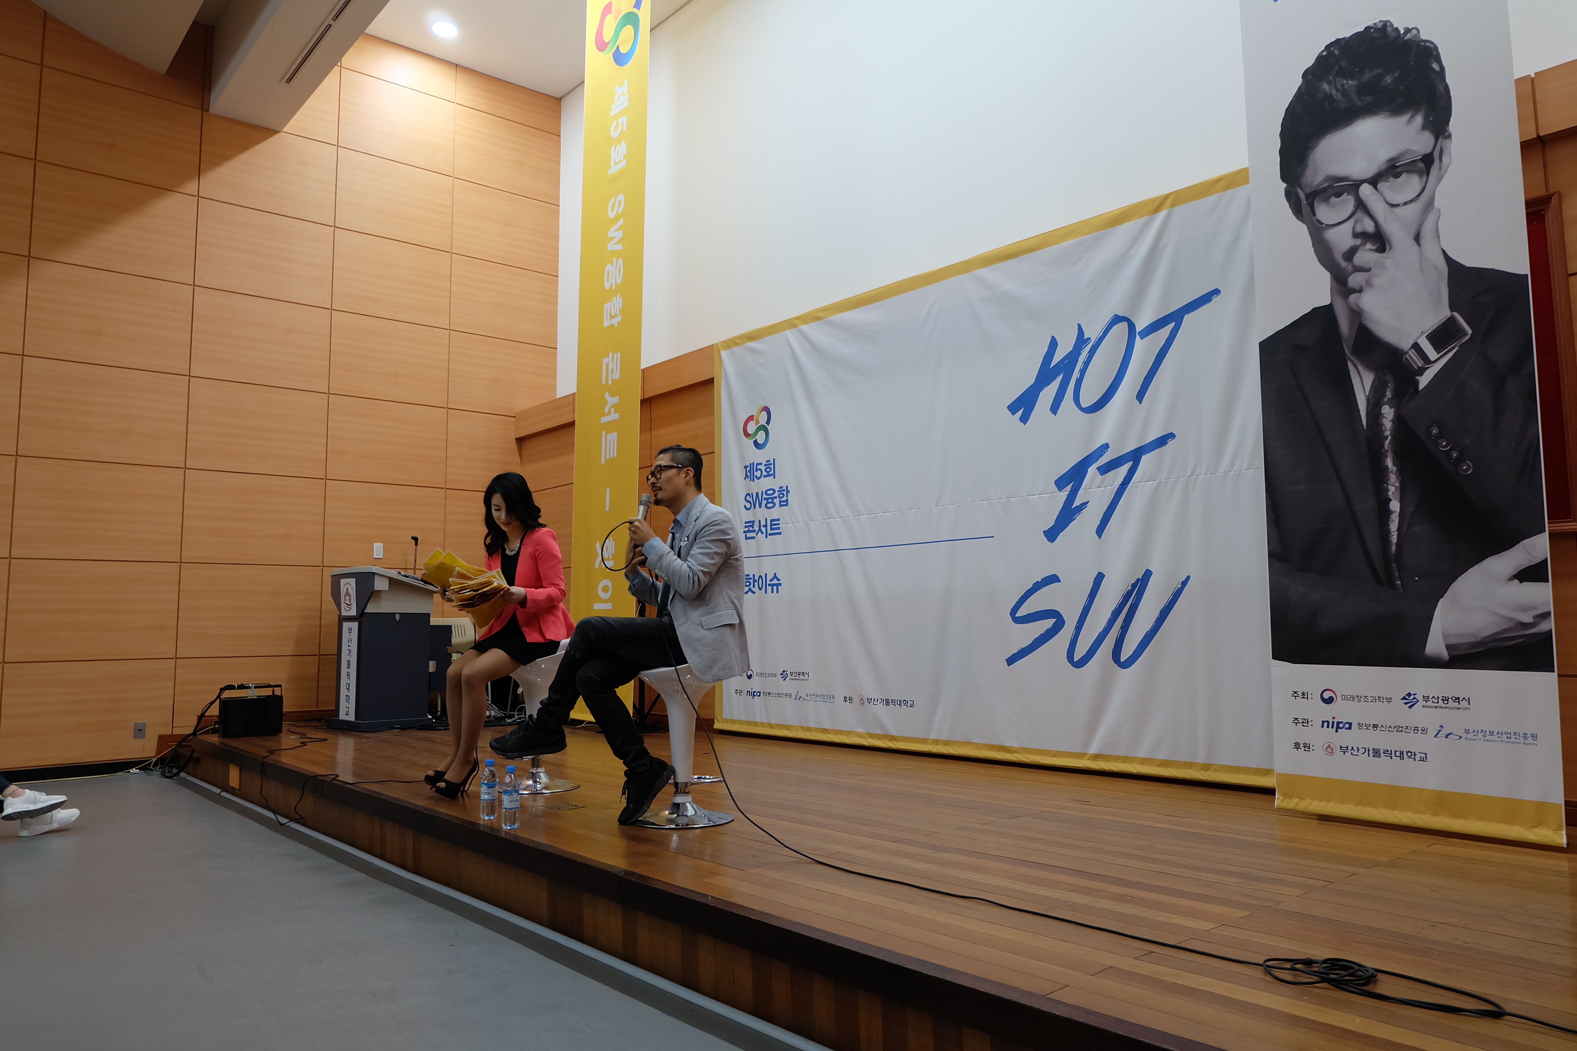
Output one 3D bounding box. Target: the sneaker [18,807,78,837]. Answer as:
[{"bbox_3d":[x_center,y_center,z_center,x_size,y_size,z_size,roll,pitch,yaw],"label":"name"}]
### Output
[{"bbox_3d":[-3.658,1.440,5.183,0.100,0.100,0.265,-5,5,41],"label":"sneaker"}]

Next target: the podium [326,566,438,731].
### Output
[{"bbox_3d":[-3.040,0.905,7.802,0.570,1.140,0.860,4,-7,-38],"label":"podium"}]

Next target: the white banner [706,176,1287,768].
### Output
[{"bbox_3d":[0.822,-0.097,5.876,0.040,2.710,4.004,4,-7,-42],"label":"white banner"}]

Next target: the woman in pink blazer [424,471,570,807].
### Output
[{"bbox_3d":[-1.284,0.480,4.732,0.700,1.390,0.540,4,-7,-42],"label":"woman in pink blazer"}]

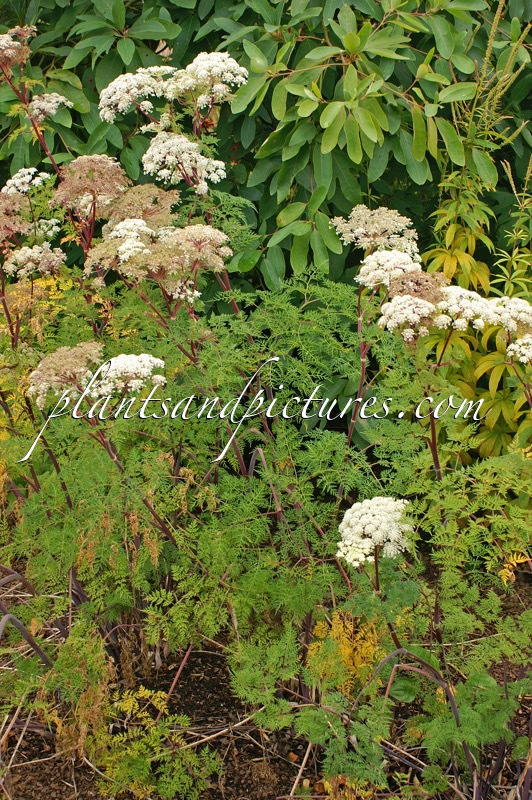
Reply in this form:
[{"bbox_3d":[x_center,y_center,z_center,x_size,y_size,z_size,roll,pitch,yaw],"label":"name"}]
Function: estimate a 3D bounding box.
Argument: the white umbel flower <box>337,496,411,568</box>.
[{"bbox_3d":[0.233,0.287,2.500,0.160,0.115,0.152,0,15,0],"label":"white umbel flower"}]

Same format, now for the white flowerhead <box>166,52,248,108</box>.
[{"bbox_3d":[-0.131,-0.710,2.550,0.183,0.110,0.165,0,15,0],"label":"white flowerhead"}]

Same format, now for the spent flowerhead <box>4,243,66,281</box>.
[{"bbox_3d":[-0.481,-0.288,2.400,0.133,0.070,0.120,0,15,0],"label":"spent flowerhead"}]

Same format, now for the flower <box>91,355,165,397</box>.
[{"bbox_3d":[-0.278,-0.052,2.350,0.148,0.068,0.140,0,16,0],"label":"flower"}]

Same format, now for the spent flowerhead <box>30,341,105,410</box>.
[{"bbox_3d":[-0.406,-0.052,2.350,0.170,0.085,0.155,-23,15,6],"label":"spent flowerhead"}]

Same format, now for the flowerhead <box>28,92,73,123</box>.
[{"bbox_3d":[-0.457,-0.621,2.450,0.093,0.056,0.085,0,15,0],"label":"flowerhead"}]

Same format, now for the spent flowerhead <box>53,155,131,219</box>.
[{"bbox_3d":[-0.393,-0.479,2.600,0.175,0.125,0.166,0,15,0],"label":"spent flowerhead"}]

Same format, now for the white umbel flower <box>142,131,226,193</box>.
[{"bbox_3d":[-0.194,-0.566,2.750,0.195,0.130,0.185,0,15,0],"label":"white umbel flower"}]

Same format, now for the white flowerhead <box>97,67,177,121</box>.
[{"bbox_3d":[-0.284,-0.675,2.550,0.170,0.100,0.155,-12,15,3],"label":"white flowerhead"}]

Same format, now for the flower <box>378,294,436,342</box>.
[{"bbox_3d":[0.319,-0.184,2.600,0.132,0.090,0.125,0,15,0],"label":"flower"}]

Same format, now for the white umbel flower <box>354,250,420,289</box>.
[{"bbox_3d":[0.289,-0.308,2.700,0.154,0.082,0.146,0,15,0],"label":"white umbel flower"}]

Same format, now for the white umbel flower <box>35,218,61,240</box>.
[{"bbox_3d":[-0.464,-0.362,2.450,0.058,0.043,0.055,0,15,0],"label":"white umbel flower"}]

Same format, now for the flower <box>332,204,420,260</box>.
[{"bbox_3d":[0.249,-0.379,2.600,0.195,0.100,0.180,5,15,-1],"label":"flower"}]

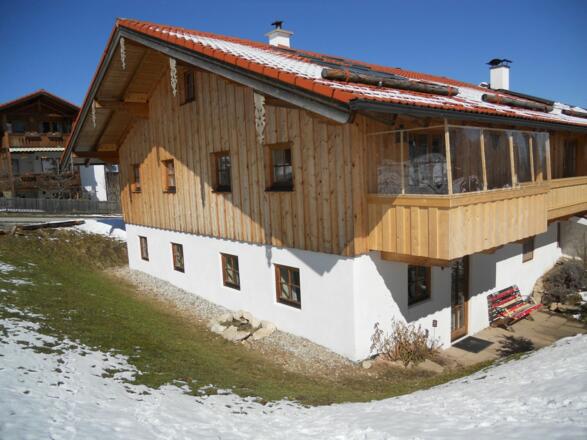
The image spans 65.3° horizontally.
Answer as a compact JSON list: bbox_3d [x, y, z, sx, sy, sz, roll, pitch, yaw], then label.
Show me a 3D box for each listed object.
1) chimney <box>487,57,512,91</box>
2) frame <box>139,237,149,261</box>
[{"bbox_3d":[8.232,-5.808,18.312,0.638,1.243,0.638,-7,7,-39],"label":"chimney"},{"bbox_3d":[-5.241,1.001,16.242,0.130,0.823,0.756,-7,7,-39],"label":"frame"}]

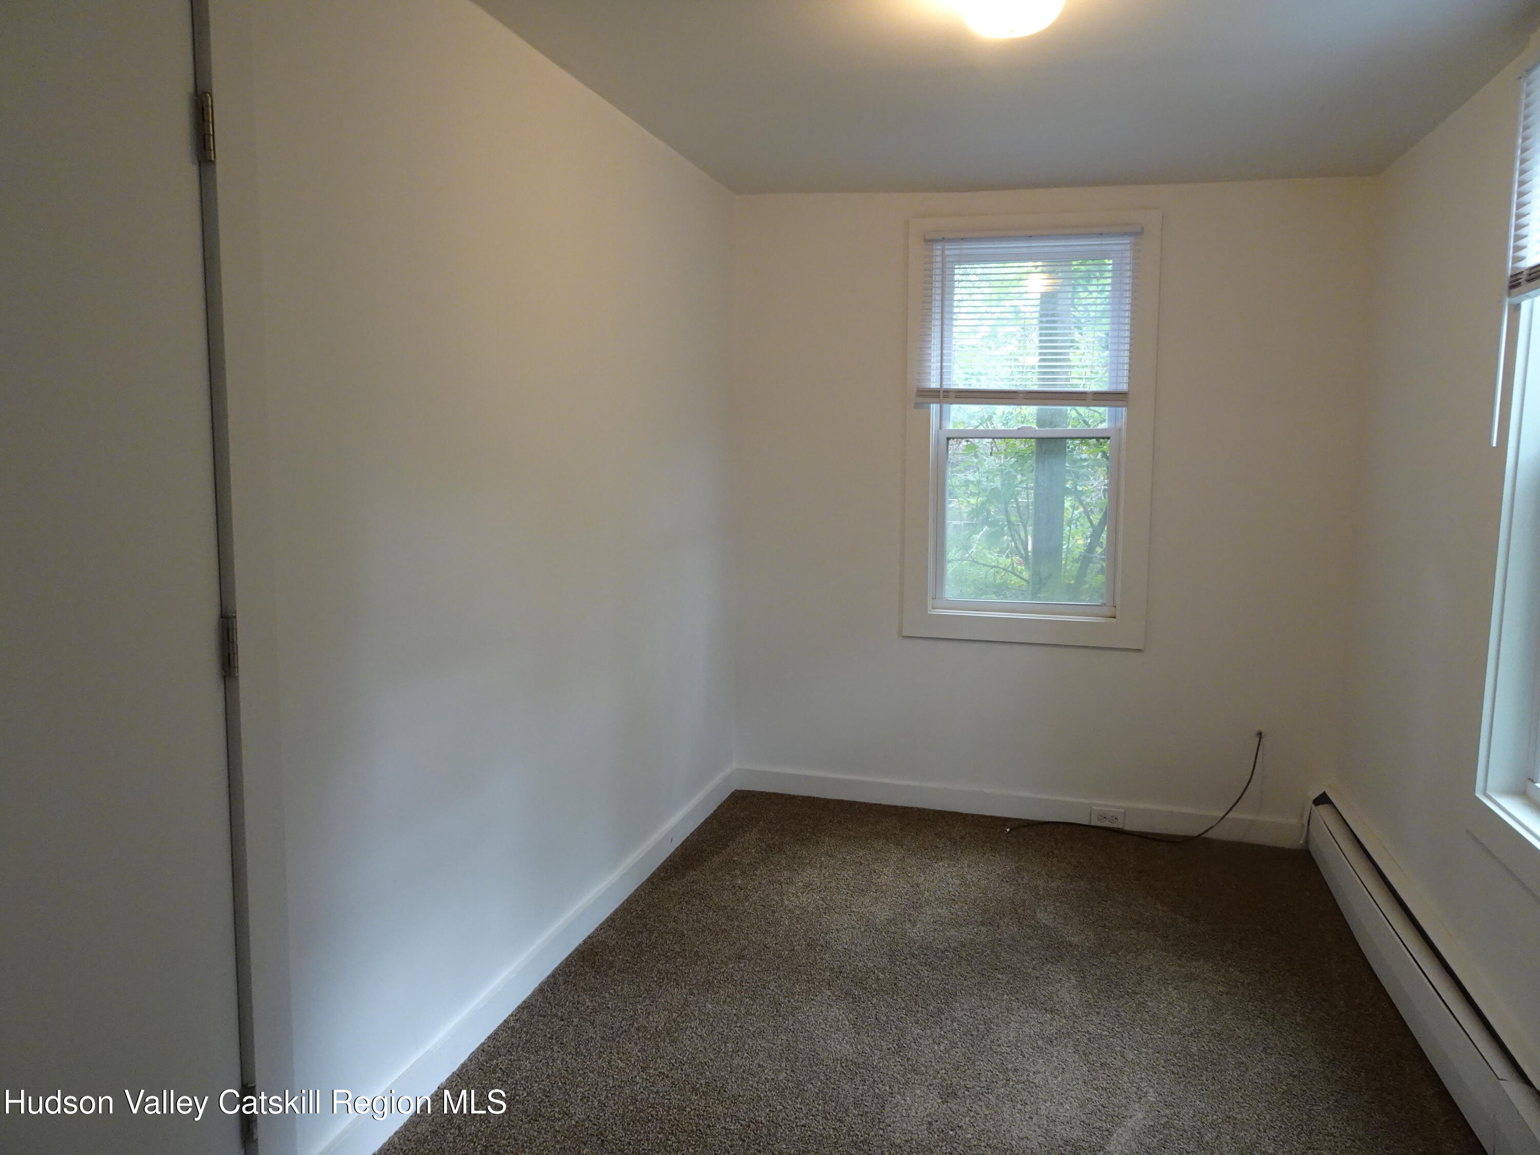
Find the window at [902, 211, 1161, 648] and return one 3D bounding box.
[{"bbox_3d":[0.881,-0.492,3.670,0.820,1.445,0.110,2,7,16],"label":"window"}]

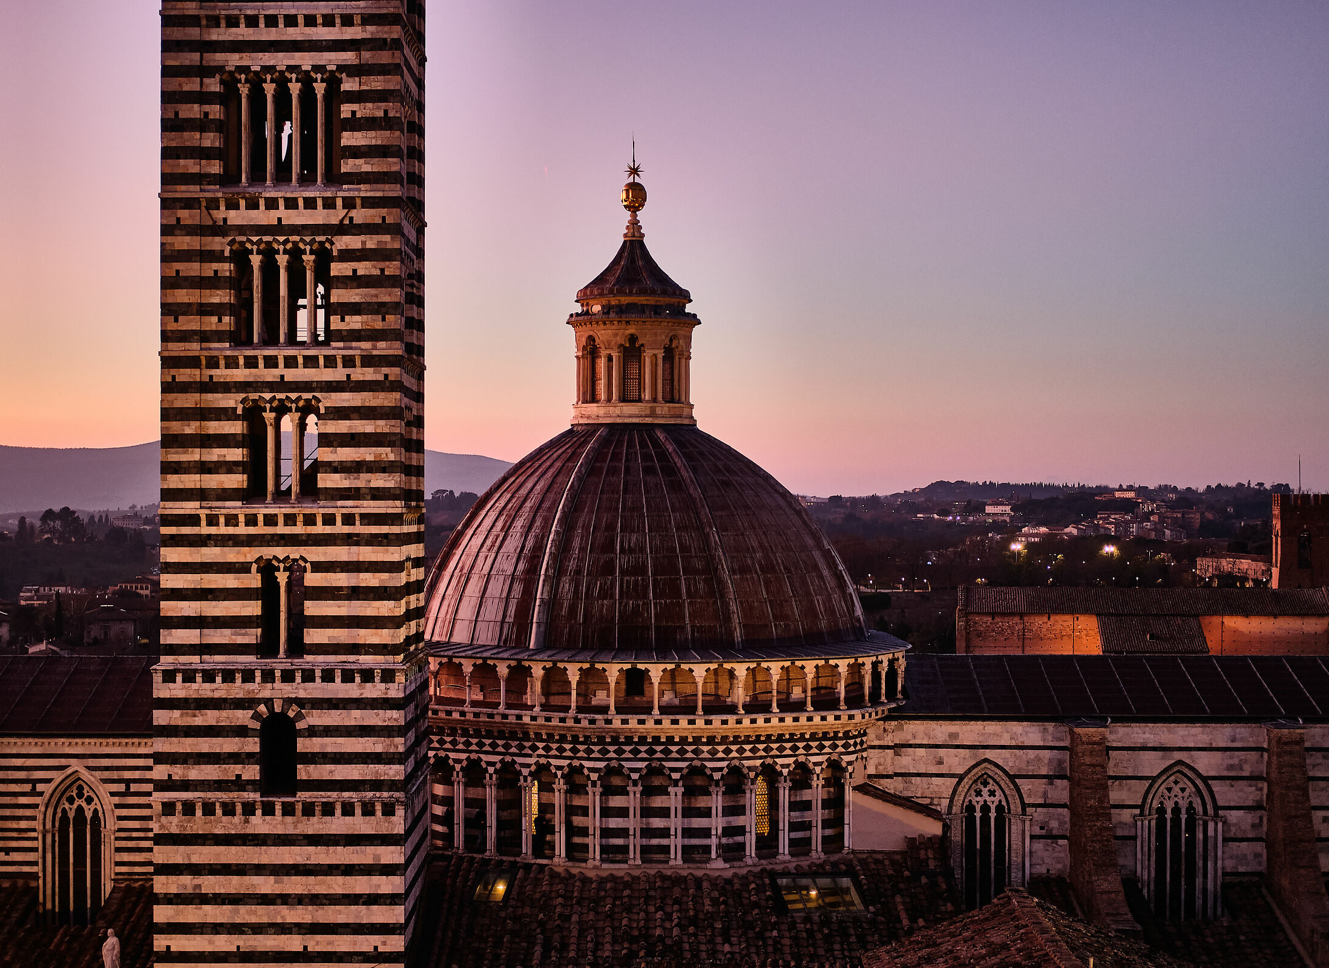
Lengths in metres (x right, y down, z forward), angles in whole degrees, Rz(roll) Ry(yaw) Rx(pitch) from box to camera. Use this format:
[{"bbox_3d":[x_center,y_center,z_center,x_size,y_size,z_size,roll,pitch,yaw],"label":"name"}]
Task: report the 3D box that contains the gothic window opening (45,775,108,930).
[{"bbox_3d":[-22.322,13.946,81.200,2.500,5.750,0.500,0,0,2],"label":"gothic window opening"}]

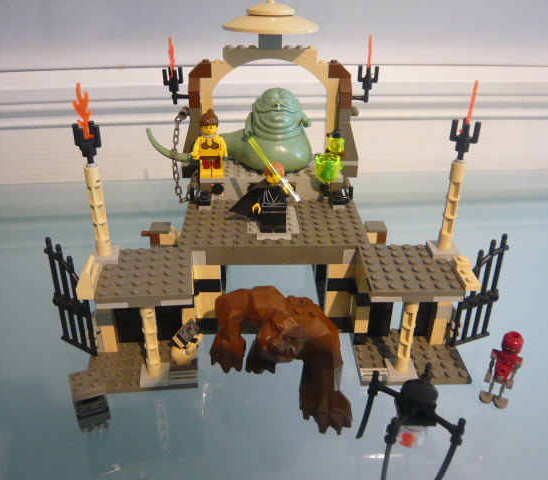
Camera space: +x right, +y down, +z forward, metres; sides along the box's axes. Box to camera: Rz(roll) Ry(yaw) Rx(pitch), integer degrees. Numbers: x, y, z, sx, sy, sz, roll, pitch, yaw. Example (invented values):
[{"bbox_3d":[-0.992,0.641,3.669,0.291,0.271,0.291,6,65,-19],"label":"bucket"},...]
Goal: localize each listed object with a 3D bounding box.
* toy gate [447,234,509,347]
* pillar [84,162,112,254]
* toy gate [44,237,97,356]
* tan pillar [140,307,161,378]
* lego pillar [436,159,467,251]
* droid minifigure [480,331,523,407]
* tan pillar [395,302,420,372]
[{"bbox_3d":[0.121,0.030,0.310,0.032,0.072,0.005,-9,31,-17],"label":"toy gate"},{"bbox_3d":[-0.094,-0.014,0.277,0.008,0.052,0.008,-3,29,-6],"label":"pillar"},{"bbox_3d":[-0.116,0.032,0.301,0.032,0.072,0.005,16,33,25],"label":"toy gate"},{"bbox_3d":[-0.067,0.053,0.282,0.008,0.051,0.008,-3,29,-6],"label":"tan pillar"},{"bbox_3d":[0.097,-0.018,0.285,0.008,0.052,0.008,0,29,-1],"label":"lego pillar"},{"bbox_3d":[0.121,0.070,0.275,0.018,0.043,0.011,13,31,21],"label":"droid minifigure"},{"bbox_3d":[0.073,0.051,0.286,0.008,0.051,0.008,0,29,-1],"label":"tan pillar"}]

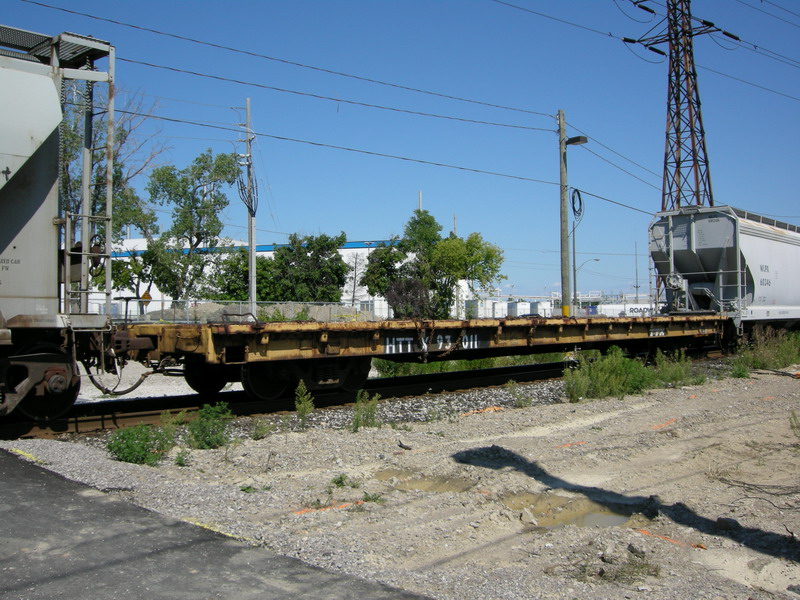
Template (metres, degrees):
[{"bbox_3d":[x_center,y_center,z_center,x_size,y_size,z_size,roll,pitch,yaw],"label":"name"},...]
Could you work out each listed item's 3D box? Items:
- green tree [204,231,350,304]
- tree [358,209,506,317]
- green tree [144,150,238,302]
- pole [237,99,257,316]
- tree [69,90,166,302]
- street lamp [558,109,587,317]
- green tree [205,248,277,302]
[{"bbox_3d":[-10.736,-1.405,72.914,12.459,9.037,9.500,-1,-1,0],"label":"green tree"},{"bbox_3d":[2.171,-1.606,53.920,9.216,8.407,8.000,-1,-1,0],"label":"tree"},{"bbox_3d":[-15.503,-4.166,61.865,7.154,14.251,7.000,-1,-1,0],"label":"green tree"},{"bbox_3d":[-8.016,-4.065,43.875,1.058,13.186,0.600,-1,-1,0],"label":"pole"},{"bbox_3d":[-19.503,-5.790,56.835,7.399,17.404,7.500,-1,-1,0],"label":"tree"},{"bbox_3d":[6.196,-2.448,30.415,1.026,9.000,0.500,-1,-1,11],"label":"street lamp"},{"bbox_3d":[-13.406,-0.623,69.930,6.058,7.422,6.000,-1,-1,0],"label":"green tree"}]

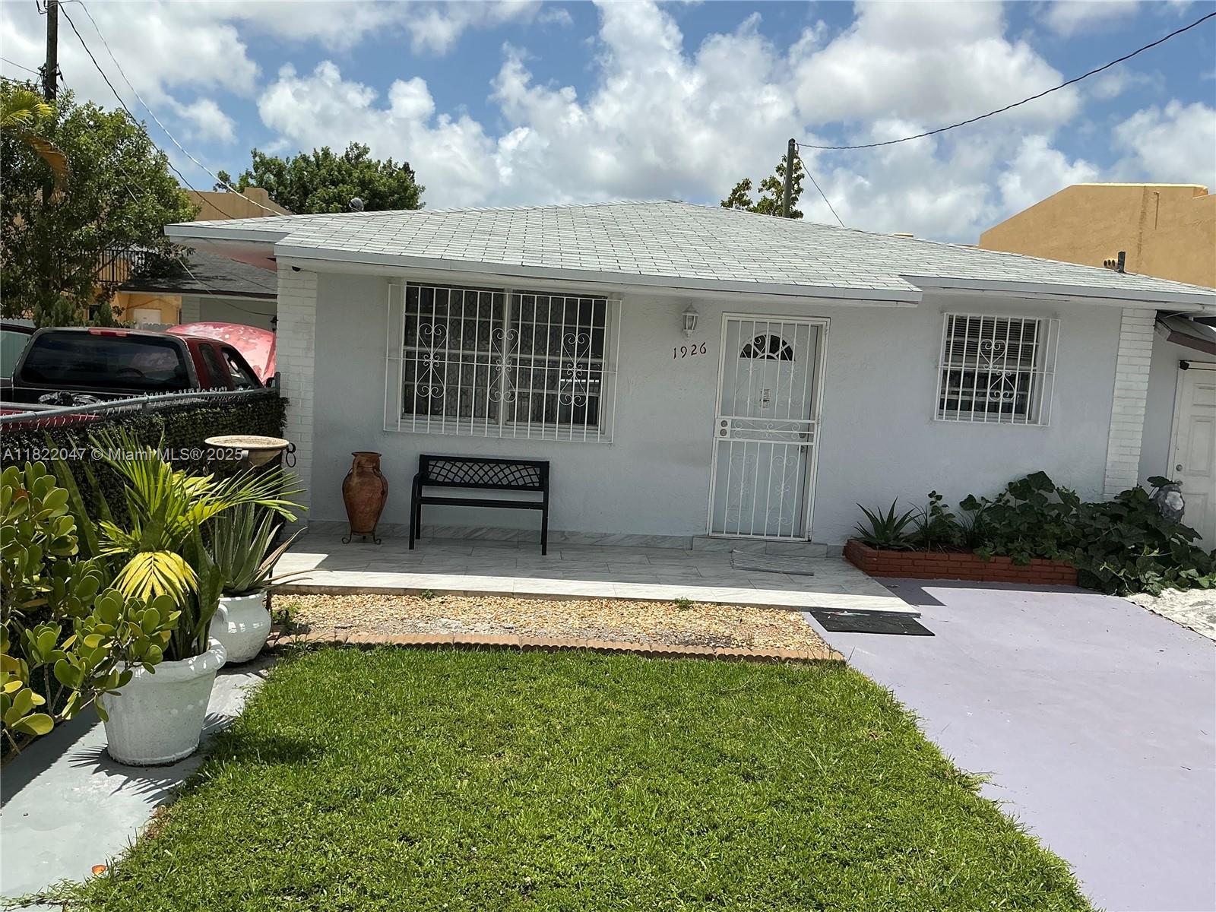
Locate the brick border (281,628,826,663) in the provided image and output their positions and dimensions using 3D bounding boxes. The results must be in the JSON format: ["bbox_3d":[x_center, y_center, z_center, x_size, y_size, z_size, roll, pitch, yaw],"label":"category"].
[{"bbox_3d":[-0.263,1.136,5.945,3.400,0.070,0.180,3,6,-4],"label":"brick border"}]

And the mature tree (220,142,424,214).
[{"bbox_3d":[-10.329,-7.122,36.365,8.000,9.200,7.600,3,6,-4],"label":"mature tree"}]

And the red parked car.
[{"bbox_3d":[-4.532,-0.307,9.344,1.800,1.740,5.200,3,6,-4],"label":"red parked car"}]

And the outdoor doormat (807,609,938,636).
[{"bbox_3d":[1.868,1.190,6.997,0.760,0.013,0.480,3,6,-4],"label":"outdoor doormat"}]

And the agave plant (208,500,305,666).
[{"bbox_3d":[-1.938,0.688,5.416,0.550,0.860,0.520,3,6,-4],"label":"agave plant"}]

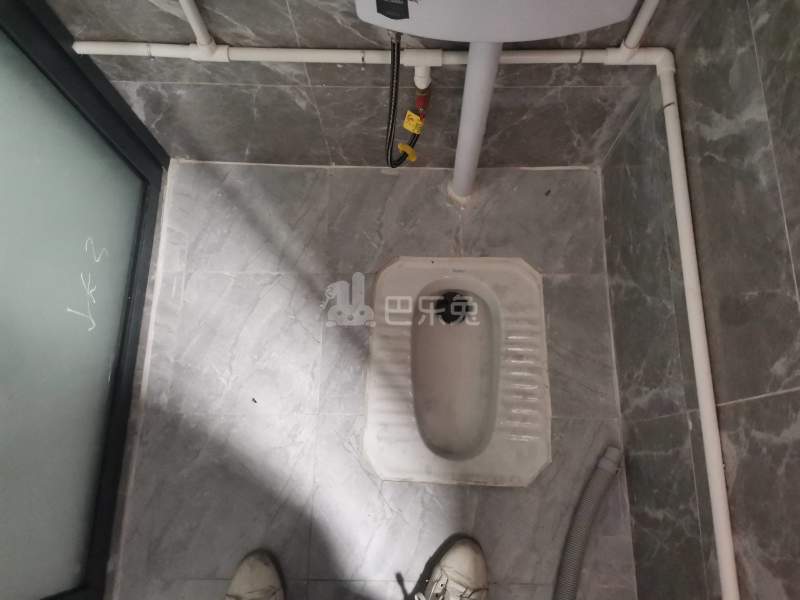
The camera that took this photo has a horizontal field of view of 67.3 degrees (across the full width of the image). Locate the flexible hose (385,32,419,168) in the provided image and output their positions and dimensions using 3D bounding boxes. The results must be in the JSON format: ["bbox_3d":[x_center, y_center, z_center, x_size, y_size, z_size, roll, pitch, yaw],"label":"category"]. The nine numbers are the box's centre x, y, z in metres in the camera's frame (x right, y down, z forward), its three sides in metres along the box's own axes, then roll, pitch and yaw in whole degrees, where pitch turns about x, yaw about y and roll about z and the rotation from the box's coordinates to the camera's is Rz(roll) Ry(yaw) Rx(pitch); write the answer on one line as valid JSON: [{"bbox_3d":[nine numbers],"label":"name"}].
[{"bbox_3d":[0.003,-0.322,1.041,0.064,0.425,0.050,1,75,1],"label":"flexible hose"}]

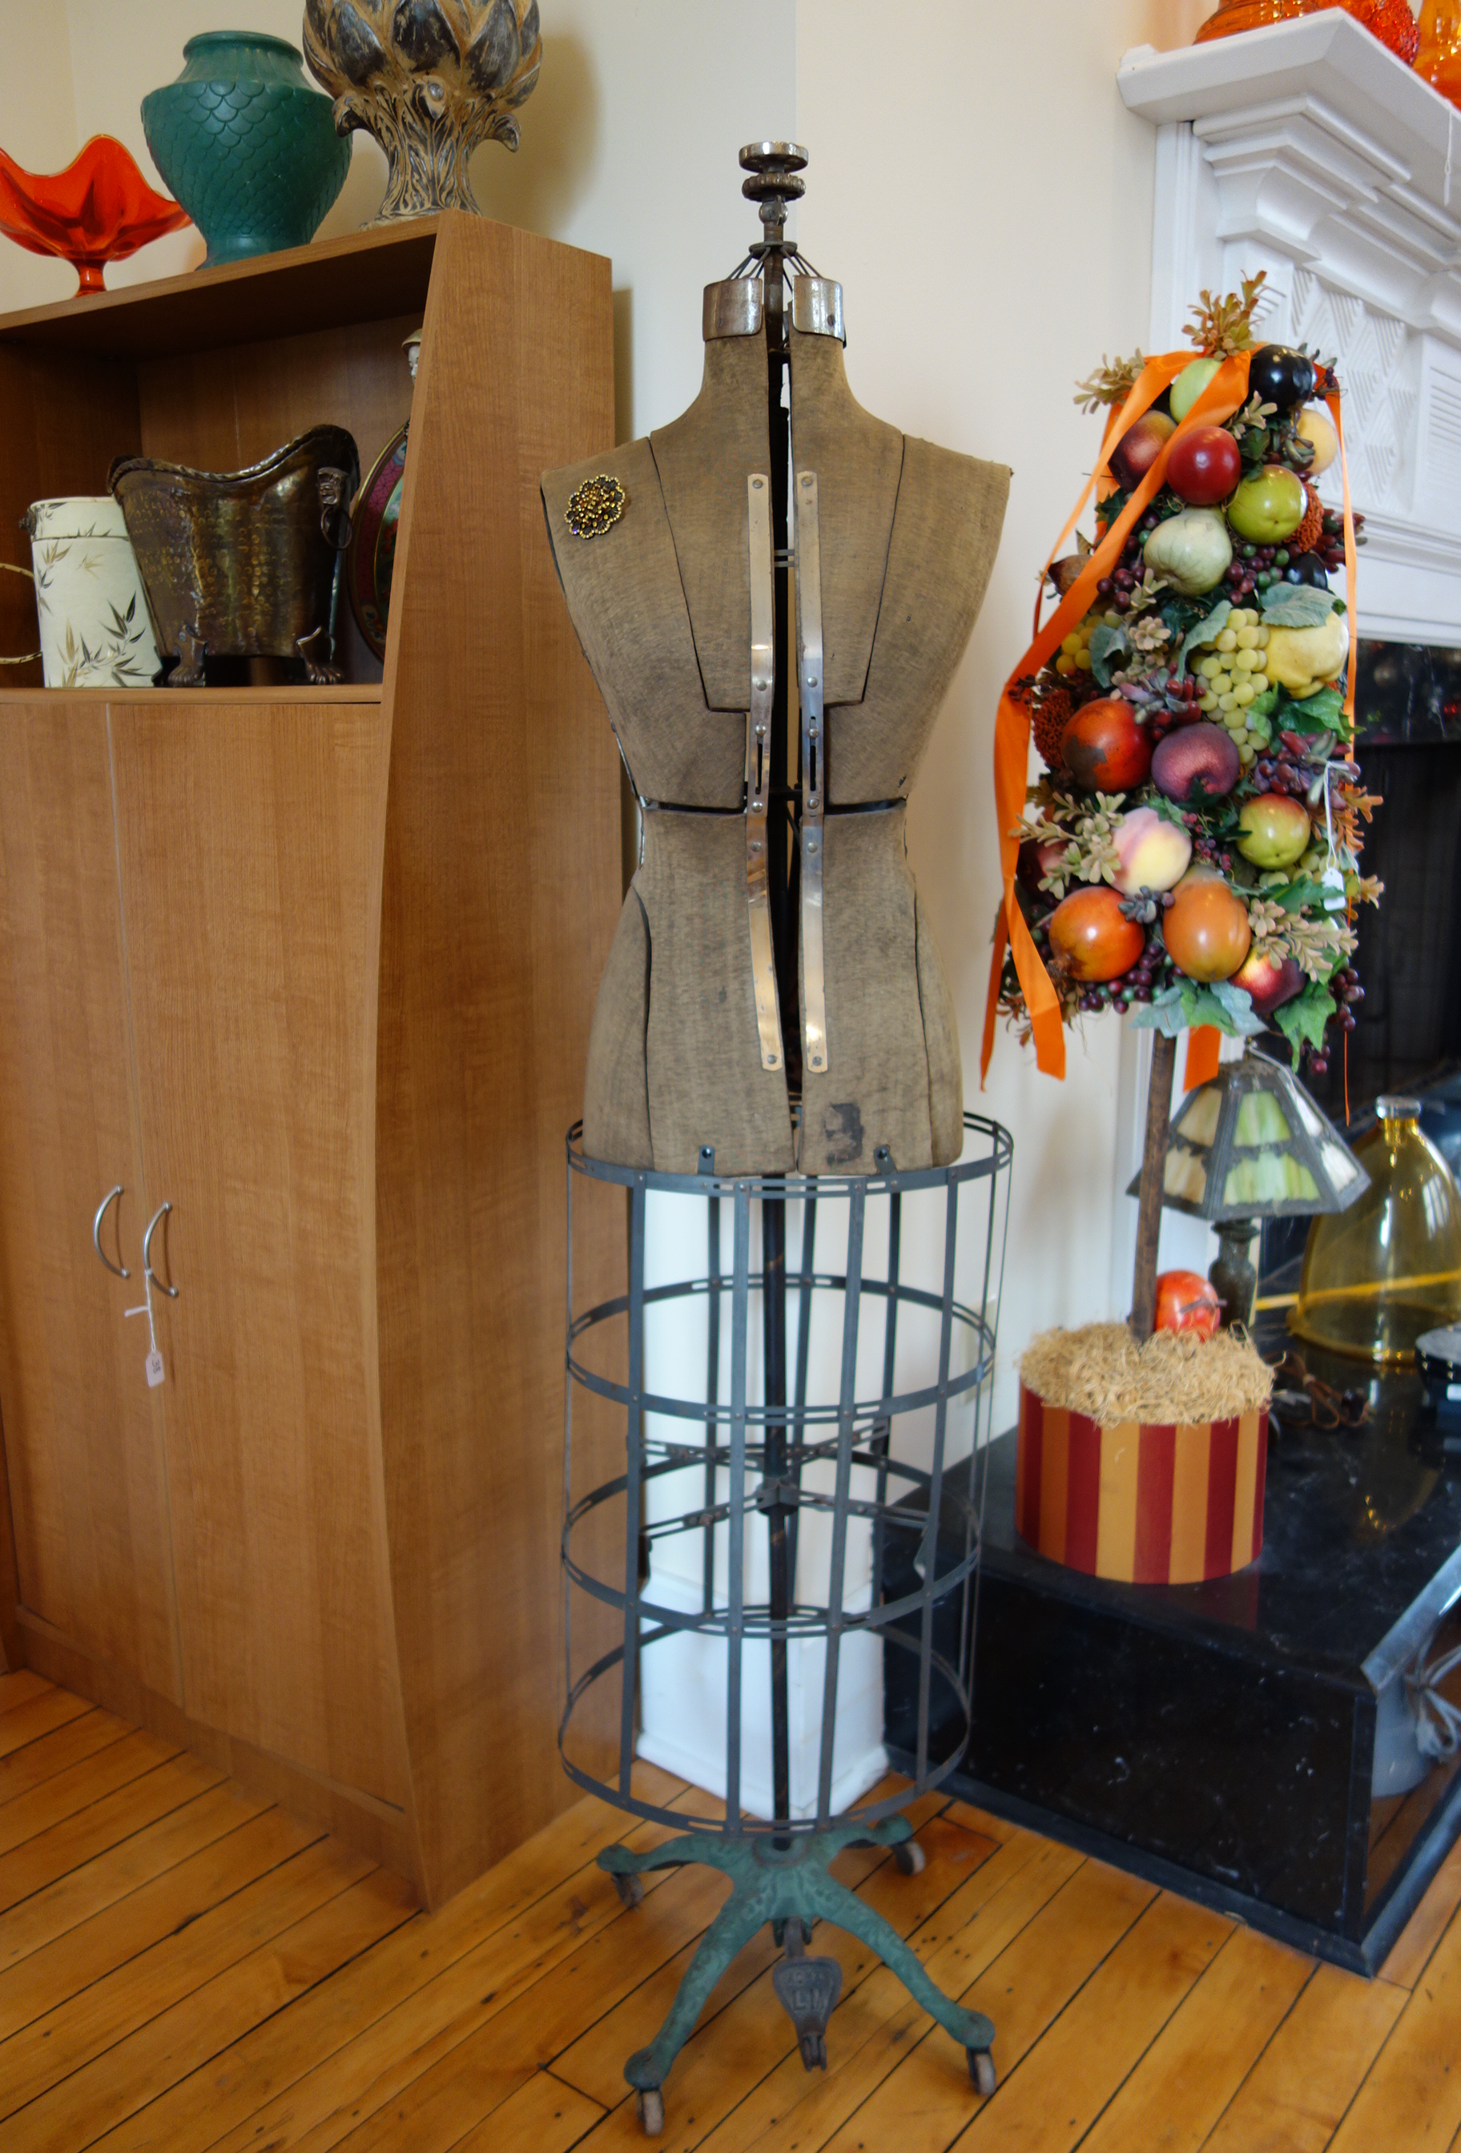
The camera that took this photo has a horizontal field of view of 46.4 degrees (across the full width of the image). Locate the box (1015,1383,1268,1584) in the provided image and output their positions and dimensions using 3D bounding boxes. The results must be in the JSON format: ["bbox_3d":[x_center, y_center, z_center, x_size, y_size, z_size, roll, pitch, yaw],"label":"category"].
[{"bbox_3d":[0.438,0.401,1.825,0.260,0.171,0.260,0,12,0],"label":"box"}]

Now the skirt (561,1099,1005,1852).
[{"bbox_3d":[0.041,0.311,1.479,0.368,0.541,0.368,0,12,0],"label":"skirt"}]

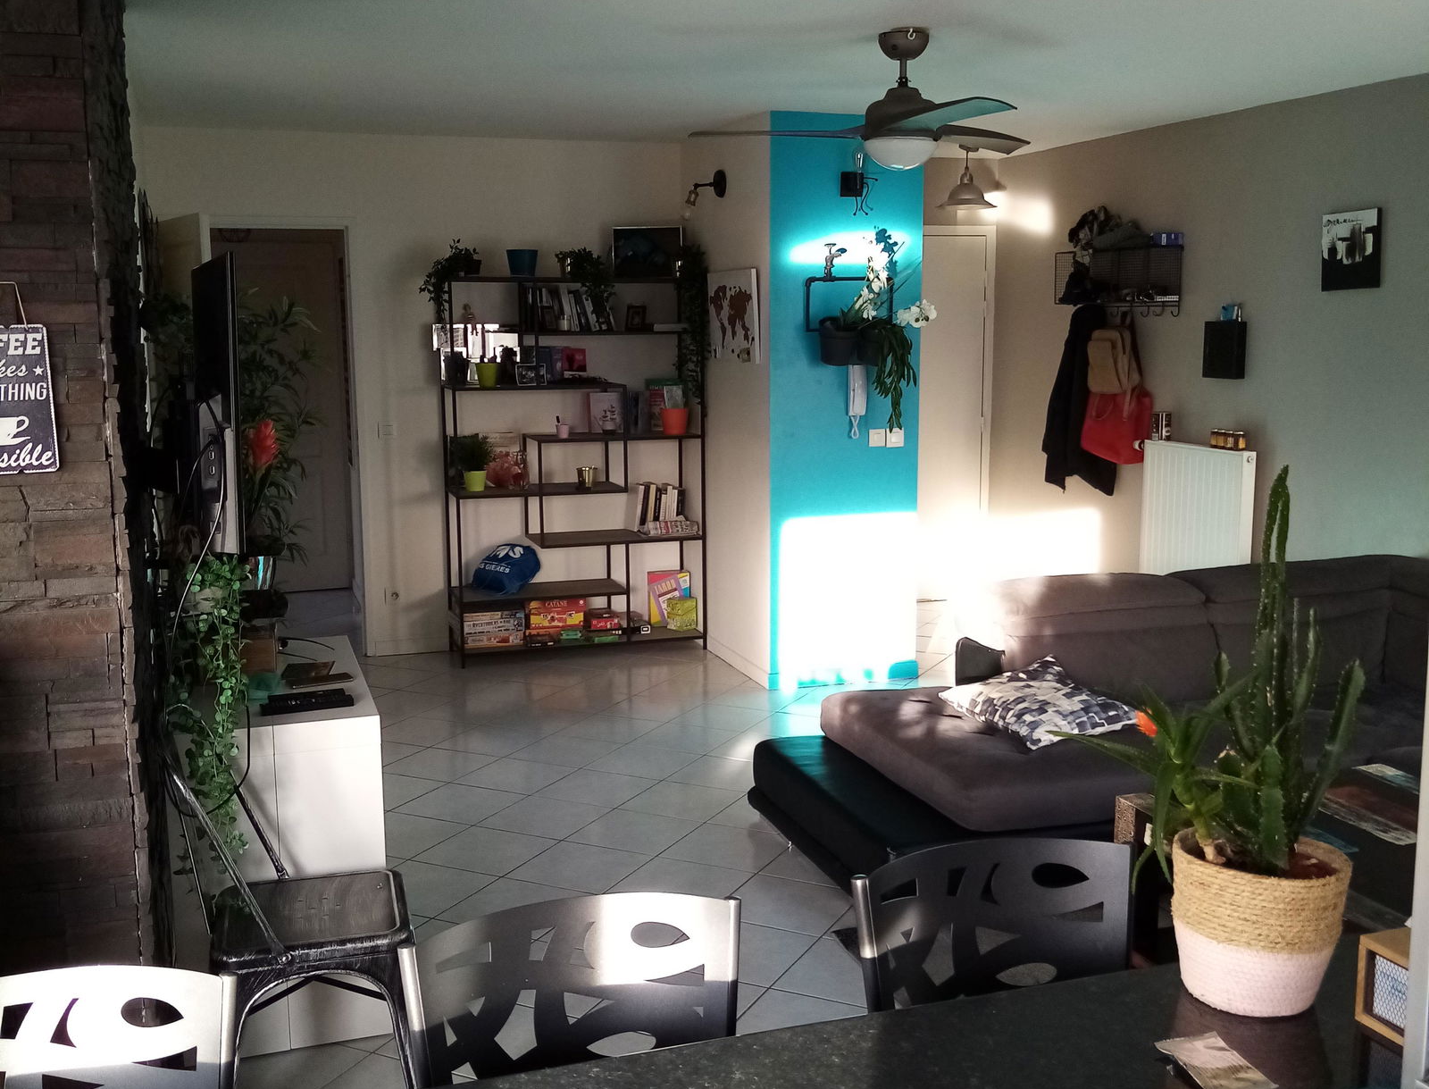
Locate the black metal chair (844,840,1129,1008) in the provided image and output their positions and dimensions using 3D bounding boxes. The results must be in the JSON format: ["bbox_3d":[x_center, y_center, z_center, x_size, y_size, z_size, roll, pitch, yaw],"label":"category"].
[{"bbox_3d":[0.427,0.888,1.642,0.420,0.940,0.500,-3,9,-18],"label":"black metal chair"}]

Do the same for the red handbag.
[{"bbox_3d":[1.891,-0.563,6.720,0.160,0.380,0.340,-3,9,-18],"label":"red handbag"}]

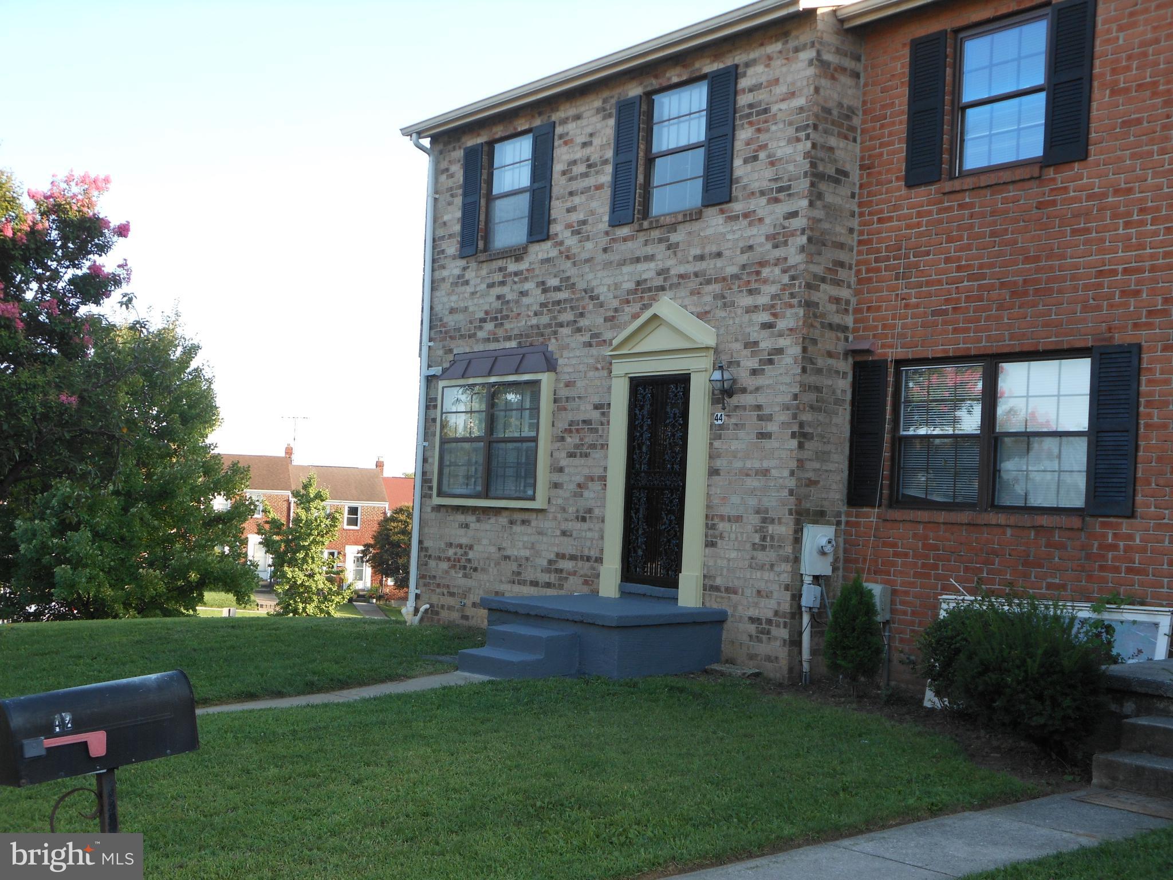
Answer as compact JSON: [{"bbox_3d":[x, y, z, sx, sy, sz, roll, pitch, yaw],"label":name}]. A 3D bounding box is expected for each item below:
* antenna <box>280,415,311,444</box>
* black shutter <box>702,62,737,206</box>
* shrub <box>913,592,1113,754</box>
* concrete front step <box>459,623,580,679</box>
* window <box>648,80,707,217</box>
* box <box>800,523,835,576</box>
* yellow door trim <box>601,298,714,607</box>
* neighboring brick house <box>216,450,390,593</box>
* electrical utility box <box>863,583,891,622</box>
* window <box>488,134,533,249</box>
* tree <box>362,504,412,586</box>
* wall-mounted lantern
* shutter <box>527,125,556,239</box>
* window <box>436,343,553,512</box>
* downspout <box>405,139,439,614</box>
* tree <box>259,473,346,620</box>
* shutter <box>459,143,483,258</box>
[{"bbox_3d":[-17.632,-0.611,88.300,1.700,1.720,1.100,3,-2,-17],"label":"antenna"},{"bbox_3d":[1.232,-2.817,13.524,0.035,1.277,0.357,4,-3,-36],"label":"black shutter"},{"bbox_3d":[2.938,1.559,10.083,1.050,1.040,1.400,4,-3,-36],"label":"shrub"},{"bbox_3d":[-0.601,1.886,12.974,0.685,0.390,0.890,4,-3,-36],"label":"concrete front step"},{"bbox_3d":[0.916,-2.836,14.255,0.100,1.290,1.020,5,-4,-37],"label":"window"},{"bbox_3d":[2.036,0.957,12.600,0.320,0.440,0.180,5,-4,-37],"label":"box"},{"bbox_3d":[0.642,0.080,14.007,0.150,2.920,1.500,5,-4,-37],"label":"yellow door trim"},{"bbox_3d":[-18.189,4.774,88.188,11.000,8.200,8.800,3,-2,-17],"label":"neighboring brick house"},{"bbox_3d":[2.452,1.380,12.383,0.108,0.304,0.252,4,-3,-36],"label":"electrical utility box"},{"bbox_3d":[-0.844,-2.813,16.585,0.100,1.290,1.020,5,-4,-37],"label":"window"},{"bbox_3d":[-9.631,5.831,76.000,4.500,5.100,4.500,3,-3,0],"label":"tree"},{"bbox_3d":[1.230,-0.510,13.217,0.250,0.480,0.230,5,-4,-37],"label":"wall-mounted lantern"},{"bbox_3d":[-0.501,-2.797,15.873,0.035,1.270,0.358,4,-3,-36],"label":"shutter"},{"bbox_3d":[-1.048,-0.127,16.322,0.145,1.768,2.232,4,-3,-36],"label":"window"},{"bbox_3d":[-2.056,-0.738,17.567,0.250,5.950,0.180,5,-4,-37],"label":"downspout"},{"bbox_3d":[-9.343,3.592,48.000,3.000,5.000,3.000,3,-3,0],"label":"tree"},{"bbox_3d":[-1.352,-2.805,17.091,0.035,1.310,0.365,5,-4,-37],"label":"shutter"}]

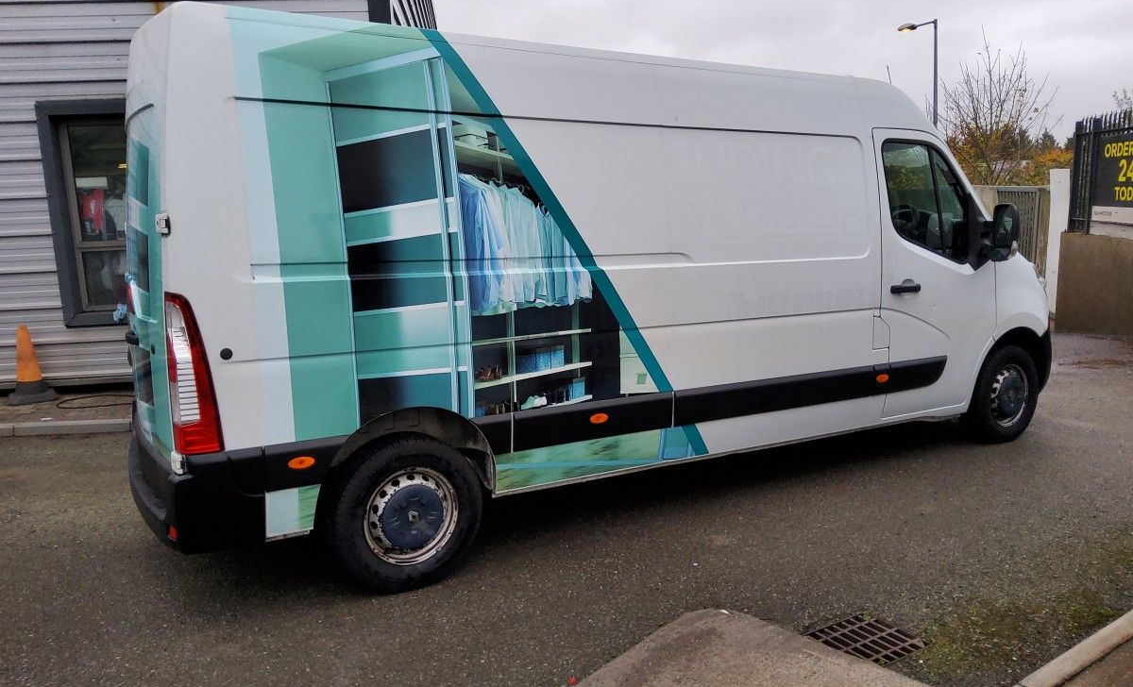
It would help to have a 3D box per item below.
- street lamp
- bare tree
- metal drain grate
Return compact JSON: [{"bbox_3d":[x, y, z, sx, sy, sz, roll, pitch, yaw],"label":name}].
[{"bbox_3d":[10.181,-5.888,24.898,1.100,6.700,0.250,7,13,44],"label":"street lamp"},{"bbox_3d":[9.150,-3.967,18.440,2.800,5.500,2.800,3,10,27],"label":"bare tree"},{"bbox_3d":[1.155,1.146,3.247,0.350,0.040,0.320,-6,10,-31],"label":"metal drain grate"}]

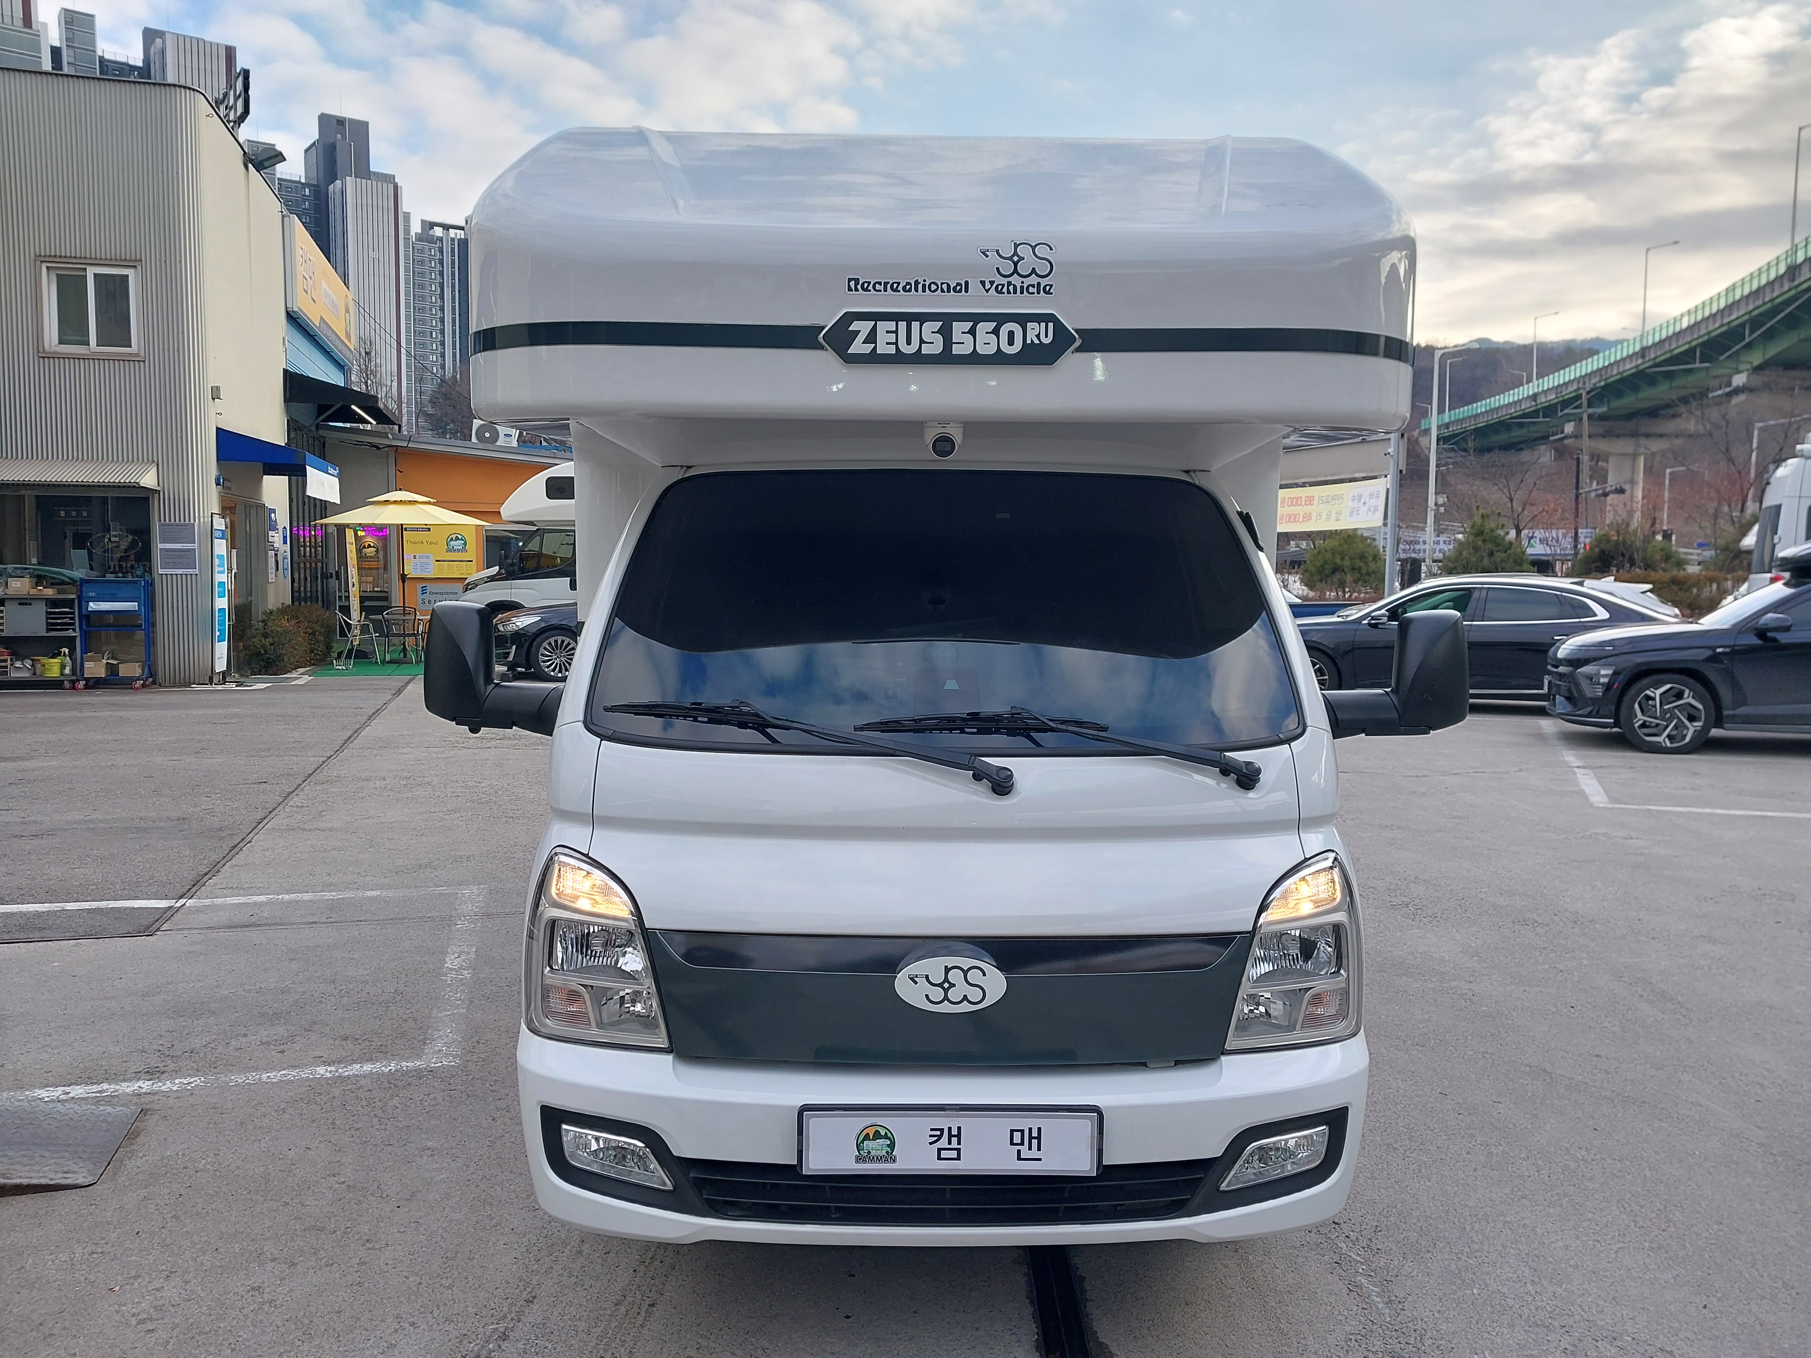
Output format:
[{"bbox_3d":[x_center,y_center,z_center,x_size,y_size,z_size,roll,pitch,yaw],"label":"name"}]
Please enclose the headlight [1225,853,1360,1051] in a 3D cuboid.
[{"bbox_3d":[0.756,0.514,3.029,0.336,0.333,0.290,0,5,0],"label":"headlight"}]

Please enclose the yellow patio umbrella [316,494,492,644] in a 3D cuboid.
[{"bbox_3d":[-7.205,-1.472,22.557,2.600,2.510,2.600,0,5,0],"label":"yellow patio umbrella"}]

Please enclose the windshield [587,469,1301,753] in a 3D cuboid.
[{"bbox_3d":[0.082,-0.171,3.417,1.500,0.790,0.210,1,-35,0],"label":"windshield"}]

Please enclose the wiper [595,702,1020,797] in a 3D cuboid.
[{"bbox_3d":[-0.216,0.125,3.163,0.900,0.090,0.070,10,-30,16],"label":"wiper"}]

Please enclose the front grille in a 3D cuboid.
[{"bbox_3d":[0.079,0.928,2.872,0.976,0.125,0.100,0,5,0],"label":"front grille"}]

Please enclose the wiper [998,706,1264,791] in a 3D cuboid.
[{"bbox_3d":[0.310,0.143,3.123,0.844,0.090,0.070,8,-31,-5],"label":"wiper"}]

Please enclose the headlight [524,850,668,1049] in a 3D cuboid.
[{"bbox_3d":[-0.602,0.508,3.029,0.334,0.336,0.290,0,5,0],"label":"headlight"}]

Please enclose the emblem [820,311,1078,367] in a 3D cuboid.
[{"bbox_3d":[0.090,-0.694,3.205,0.526,0.120,0.030,0,5,0],"label":"emblem"}]

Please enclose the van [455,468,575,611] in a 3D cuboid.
[{"bbox_3d":[-4.088,-1.965,25.616,6.600,3.050,2.250,-1,5,-18],"label":"van"}]

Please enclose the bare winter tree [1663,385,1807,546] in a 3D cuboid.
[{"bbox_3d":[23.575,-5.059,44.730,4.200,6.540,4.200,0,5,0],"label":"bare winter tree"}]

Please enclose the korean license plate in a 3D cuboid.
[{"bbox_3d":[0.080,0.822,2.795,0.530,0.120,0.025,0,-4,0],"label":"korean license plate"}]

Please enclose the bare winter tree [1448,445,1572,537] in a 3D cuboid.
[{"bbox_3d":[19.806,-4.984,51.760,4.000,5.250,4.000,0,5,0],"label":"bare winter tree"}]

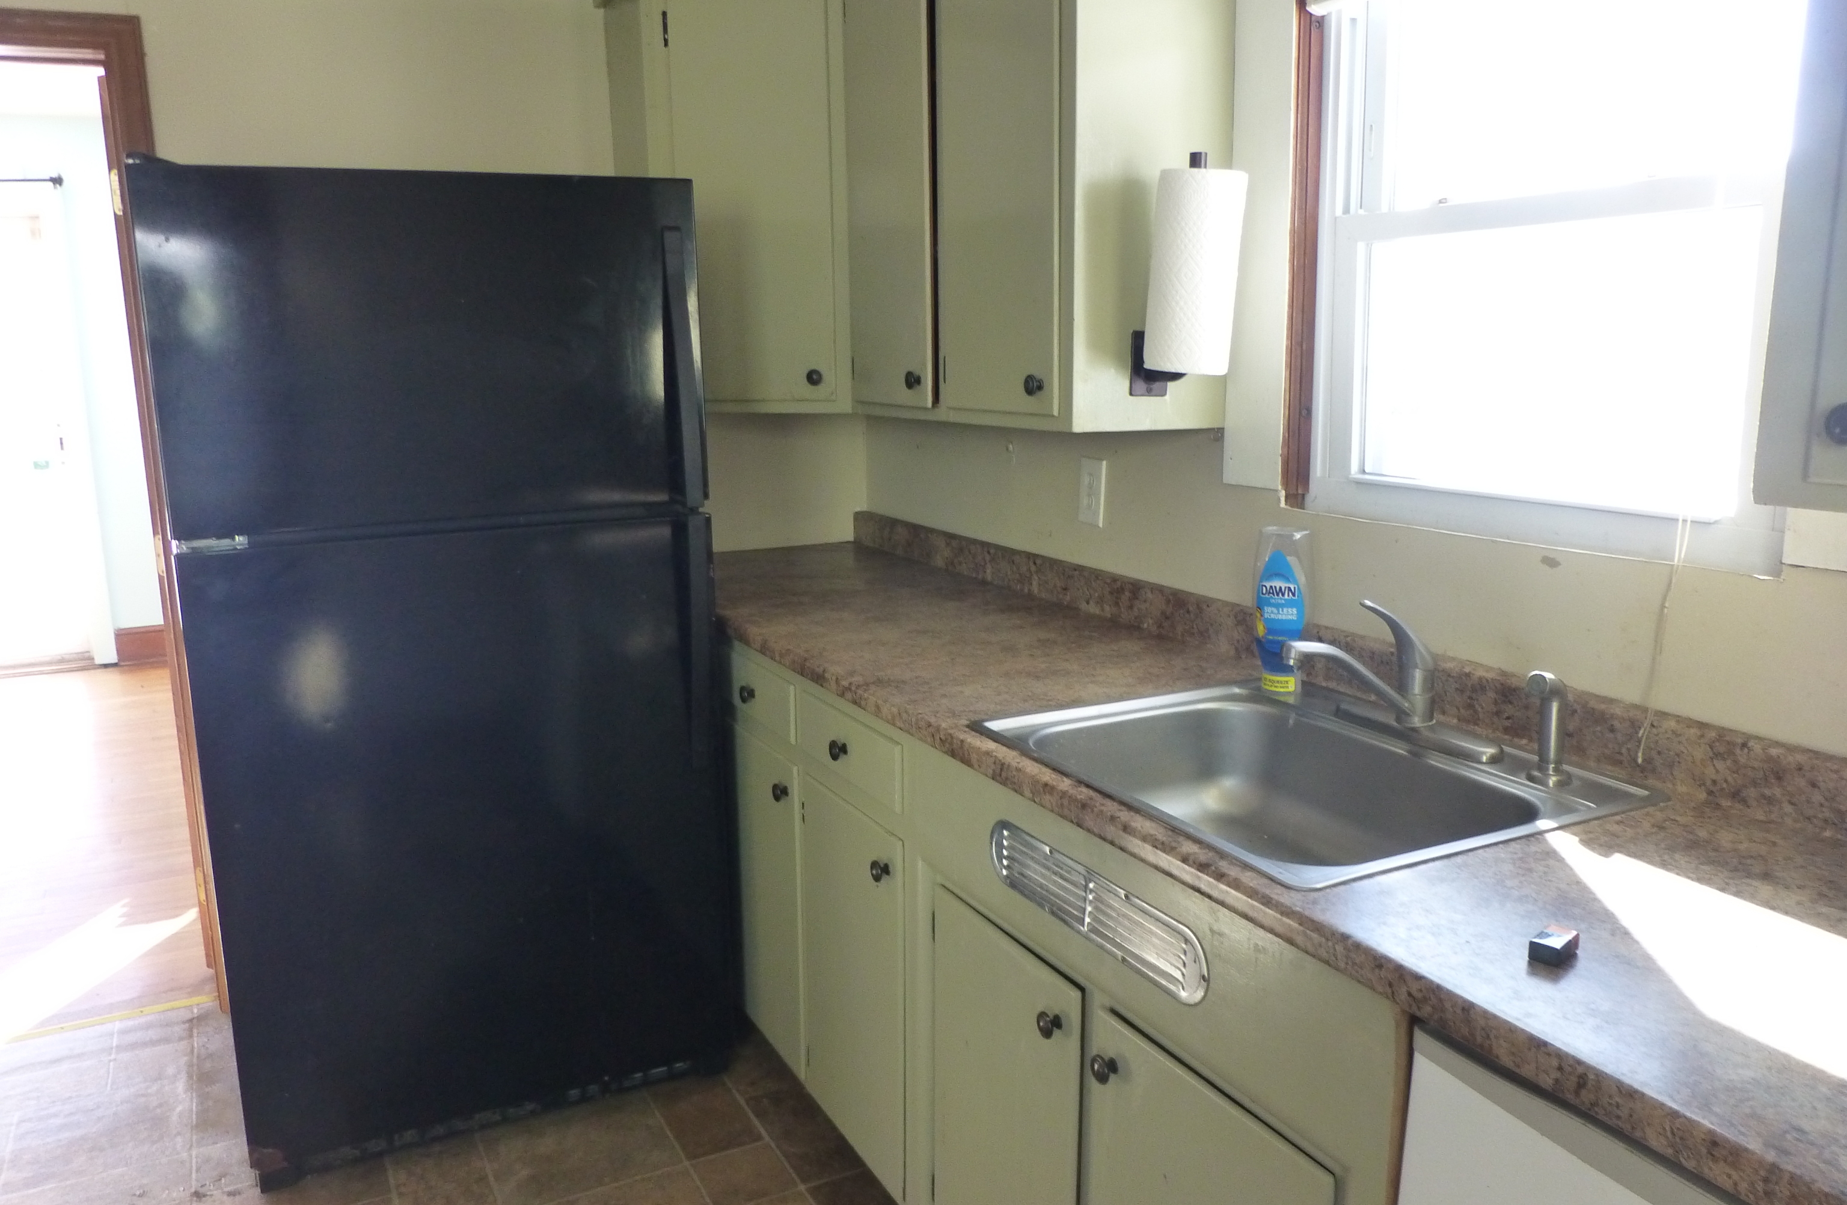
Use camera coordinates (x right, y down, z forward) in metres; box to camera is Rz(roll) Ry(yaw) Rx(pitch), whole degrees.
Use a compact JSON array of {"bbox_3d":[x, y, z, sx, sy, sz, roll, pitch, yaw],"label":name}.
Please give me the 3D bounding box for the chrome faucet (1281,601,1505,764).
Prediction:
[{"bbox_3d":[0.546,0.088,1.609,0.268,0.190,0.250,-6,13,-27],"label":"chrome faucet"}]

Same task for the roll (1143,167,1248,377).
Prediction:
[{"bbox_3d":[0.408,-0.490,1.917,0.128,0.285,0.128,2,16,-1],"label":"roll"}]

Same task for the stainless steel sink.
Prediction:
[{"bbox_3d":[0.451,0.268,1.611,0.550,0.175,0.632,-6,13,-27],"label":"stainless steel sink"}]

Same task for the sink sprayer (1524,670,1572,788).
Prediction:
[{"bbox_3d":[0.725,0.142,1.477,0.062,0.135,0.055,-9,14,-35],"label":"sink sprayer"}]

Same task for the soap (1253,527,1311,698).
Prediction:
[{"bbox_3d":[0.527,0.013,1.858,0.084,0.242,0.058,6,13,29],"label":"soap"}]

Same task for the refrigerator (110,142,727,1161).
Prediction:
[{"bbox_3d":[-0.890,0.092,2.448,0.825,1.685,0.790,-5,12,-23],"label":"refrigerator"}]

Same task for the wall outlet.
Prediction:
[{"bbox_3d":[0.326,-0.213,2.467,0.008,0.124,0.079,-6,13,-27],"label":"wall outlet"}]

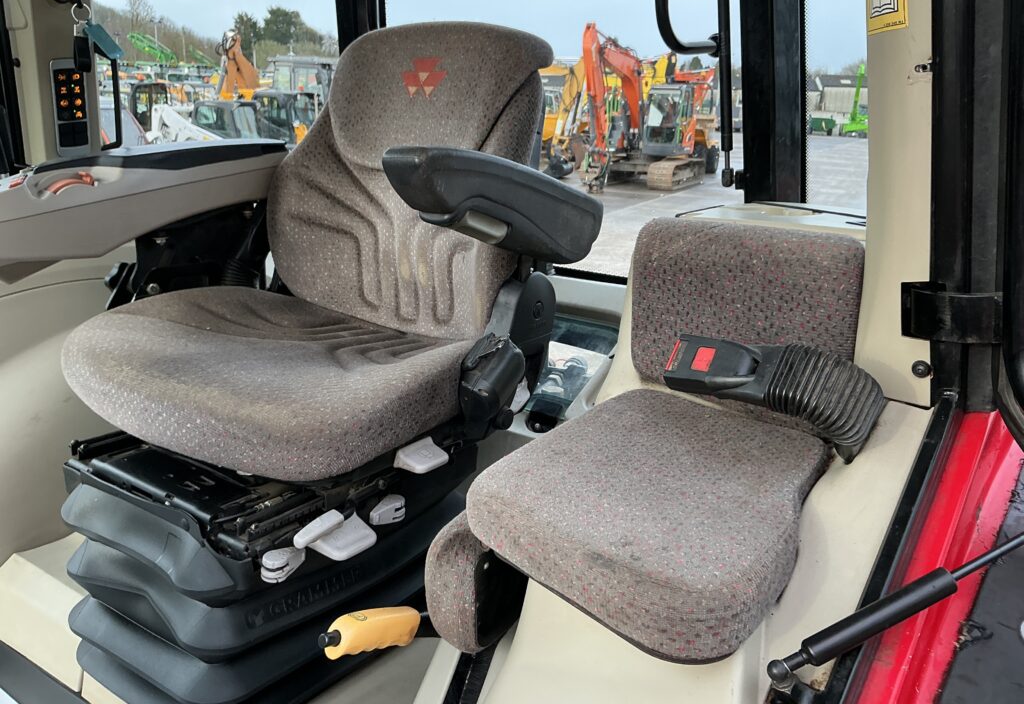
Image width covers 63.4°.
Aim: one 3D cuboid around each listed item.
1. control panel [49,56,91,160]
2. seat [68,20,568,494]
[{"bbox_3d":[-0.763,-0.420,1.430,0.060,0.164,0.018,-15,23,-43],"label":"control panel"},{"bbox_3d":[-0.279,-0.181,1.187,0.530,0.590,0.590,14,21,35],"label":"seat"}]

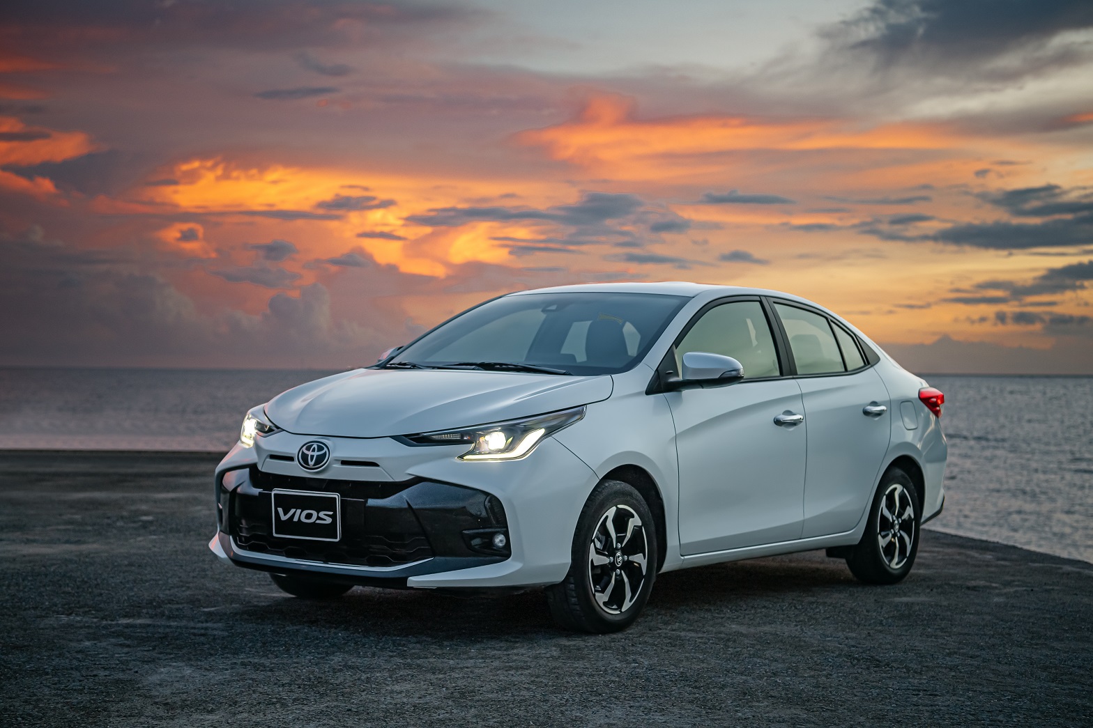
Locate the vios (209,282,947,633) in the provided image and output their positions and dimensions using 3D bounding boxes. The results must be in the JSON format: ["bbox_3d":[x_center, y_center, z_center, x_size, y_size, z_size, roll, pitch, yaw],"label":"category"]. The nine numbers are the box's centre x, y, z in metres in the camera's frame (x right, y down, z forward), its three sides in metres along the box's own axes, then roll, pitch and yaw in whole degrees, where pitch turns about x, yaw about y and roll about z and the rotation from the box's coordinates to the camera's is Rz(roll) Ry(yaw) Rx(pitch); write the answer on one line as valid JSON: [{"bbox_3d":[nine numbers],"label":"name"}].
[{"bbox_3d":[0.397,0.333,8.404,1.750,1.475,4.425,1,-1,36],"label":"vios"}]

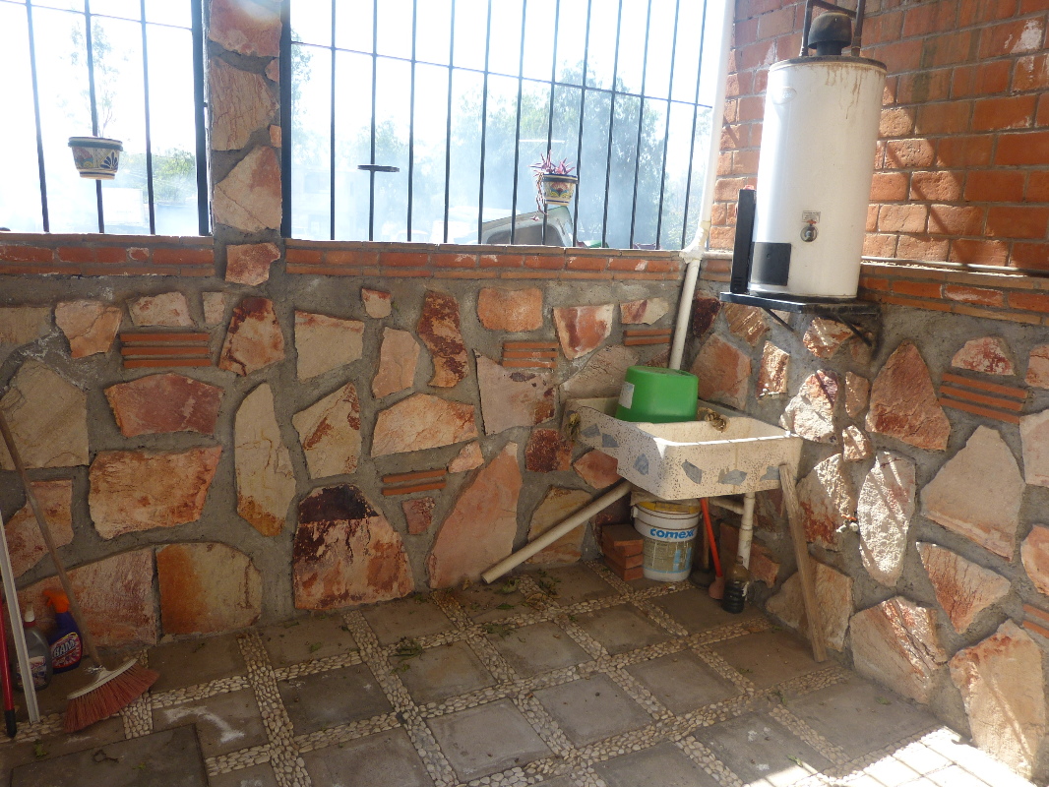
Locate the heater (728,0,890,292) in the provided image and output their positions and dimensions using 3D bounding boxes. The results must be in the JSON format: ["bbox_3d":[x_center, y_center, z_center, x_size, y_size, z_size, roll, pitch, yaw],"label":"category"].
[{"bbox_3d":[1.026,-0.836,2.696,0.416,0.980,0.386,-1,13,-20],"label":"heater"}]

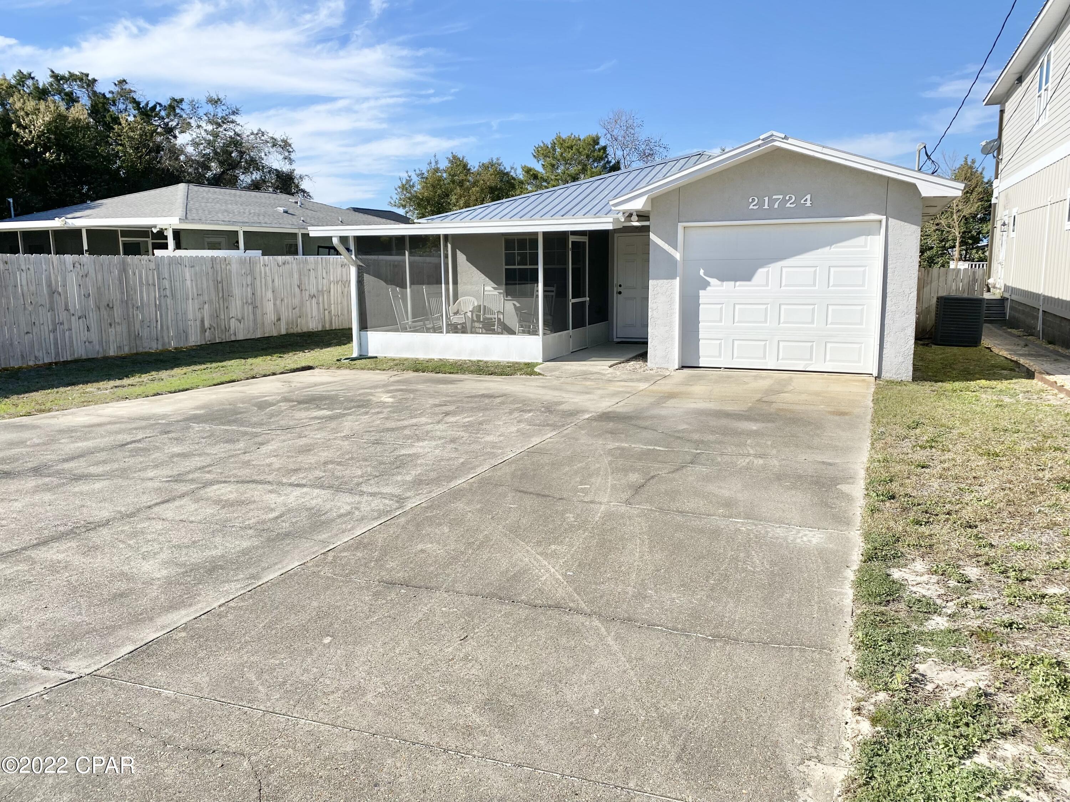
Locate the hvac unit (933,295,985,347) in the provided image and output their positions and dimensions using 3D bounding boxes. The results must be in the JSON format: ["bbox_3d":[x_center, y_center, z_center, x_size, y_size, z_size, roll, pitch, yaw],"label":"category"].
[{"bbox_3d":[8.298,-1.578,15.790,0.790,0.940,0.790,3,10,22],"label":"hvac unit"}]

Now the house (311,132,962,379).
[{"bbox_3d":[3.310,-3.595,18.398,10.300,4.300,13.300,3,10,22],"label":"house"}]

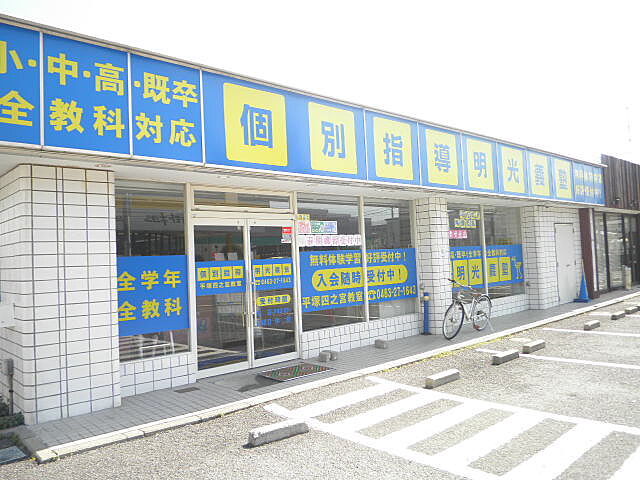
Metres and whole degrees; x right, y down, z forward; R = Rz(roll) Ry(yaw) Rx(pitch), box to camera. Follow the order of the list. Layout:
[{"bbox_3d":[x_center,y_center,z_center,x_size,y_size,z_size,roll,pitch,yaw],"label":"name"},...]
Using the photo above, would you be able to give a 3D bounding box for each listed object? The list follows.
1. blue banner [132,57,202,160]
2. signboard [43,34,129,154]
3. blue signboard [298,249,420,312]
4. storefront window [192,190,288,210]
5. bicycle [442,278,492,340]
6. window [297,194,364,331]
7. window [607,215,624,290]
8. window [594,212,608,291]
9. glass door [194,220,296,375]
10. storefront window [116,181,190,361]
[{"bbox_3d":[-1.671,-1.422,5.319,0.813,1.107,0.080,-1,-3,-41],"label":"blue banner"},{"bbox_3d":[-2.295,-1.411,4.780,0.790,1.096,0.080,-1,-3,-41],"label":"signboard"},{"bbox_3d":[0.807,0.665,8.498,2.888,0.973,0.040,-1,-3,-41],"label":"blue signboard"},{"bbox_3d":[-1.079,-0.568,6.989,1.631,0.201,0.100,-1,-3,-41],"label":"storefront window"},{"bbox_3d":[2.756,1.221,8.759,1.780,1.060,0.570,0,-3,-45],"label":"bicycle"},{"bbox_3d":[0.227,0.333,8.044,1.452,2.193,0.100,-1,-3,-41],"label":"window"},{"bbox_3d":[10.233,0.394,16.661,1.414,2.569,0.100,-1,-3,-41],"label":"window"},{"bbox_3d":[9.295,0.385,15.853,0.851,2.607,0.100,-1,-3,-41],"label":"window"},{"bbox_3d":[-1.012,0.772,6.942,1.748,2.136,0.100,-1,-3,-41],"label":"glass door"},{"bbox_3d":[-2.078,0.362,6.056,0.912,2.189,0.100,-1,-3,-41],"label":"storefront window"}]

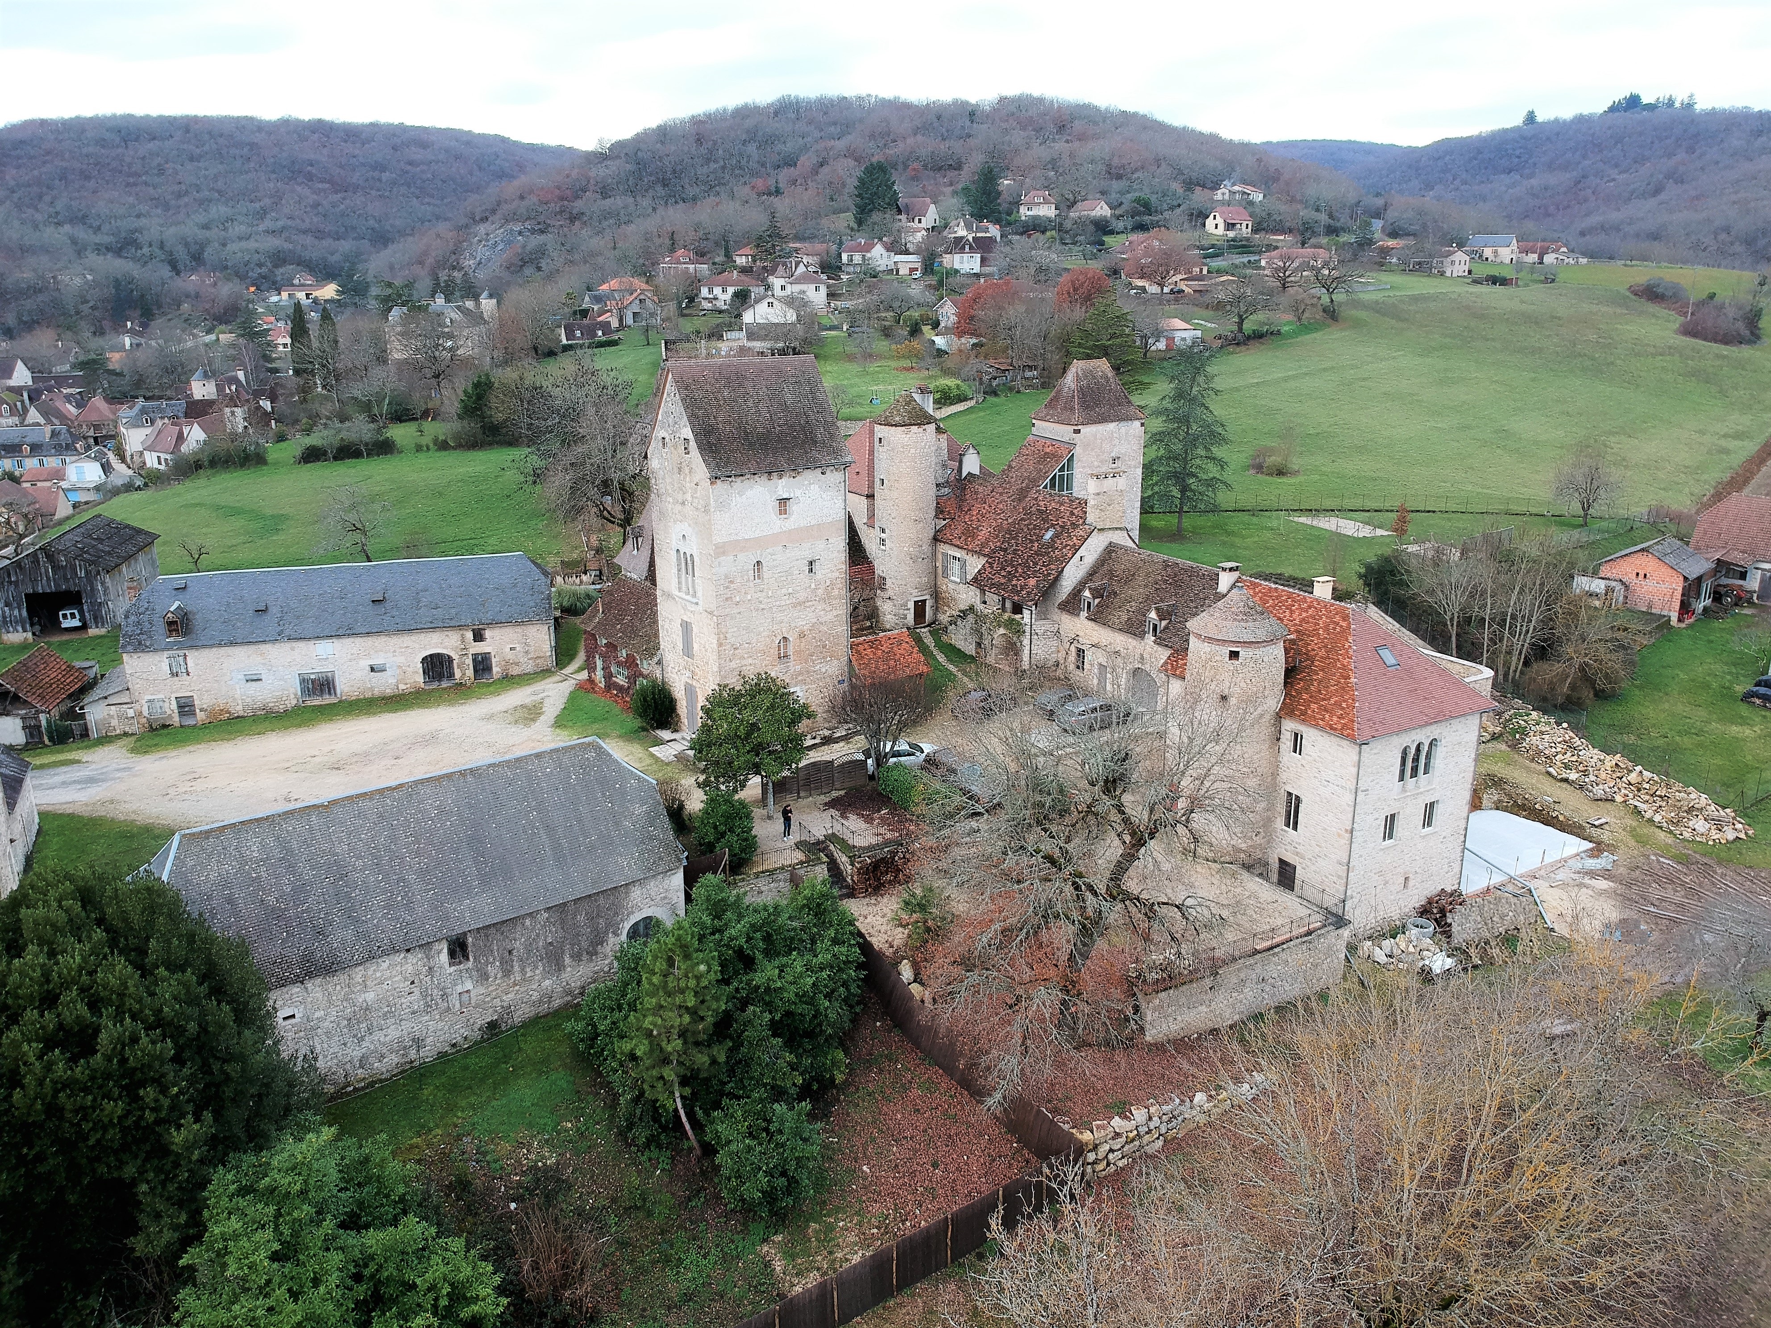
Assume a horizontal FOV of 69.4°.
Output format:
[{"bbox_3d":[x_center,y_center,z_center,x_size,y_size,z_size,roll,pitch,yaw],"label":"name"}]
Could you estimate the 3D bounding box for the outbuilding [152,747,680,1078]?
[{"bbox_3d":[-18.318,9.374,50.522,19.600,10.200,7.200,-12,20,-34],"label":"outbuilding"}]

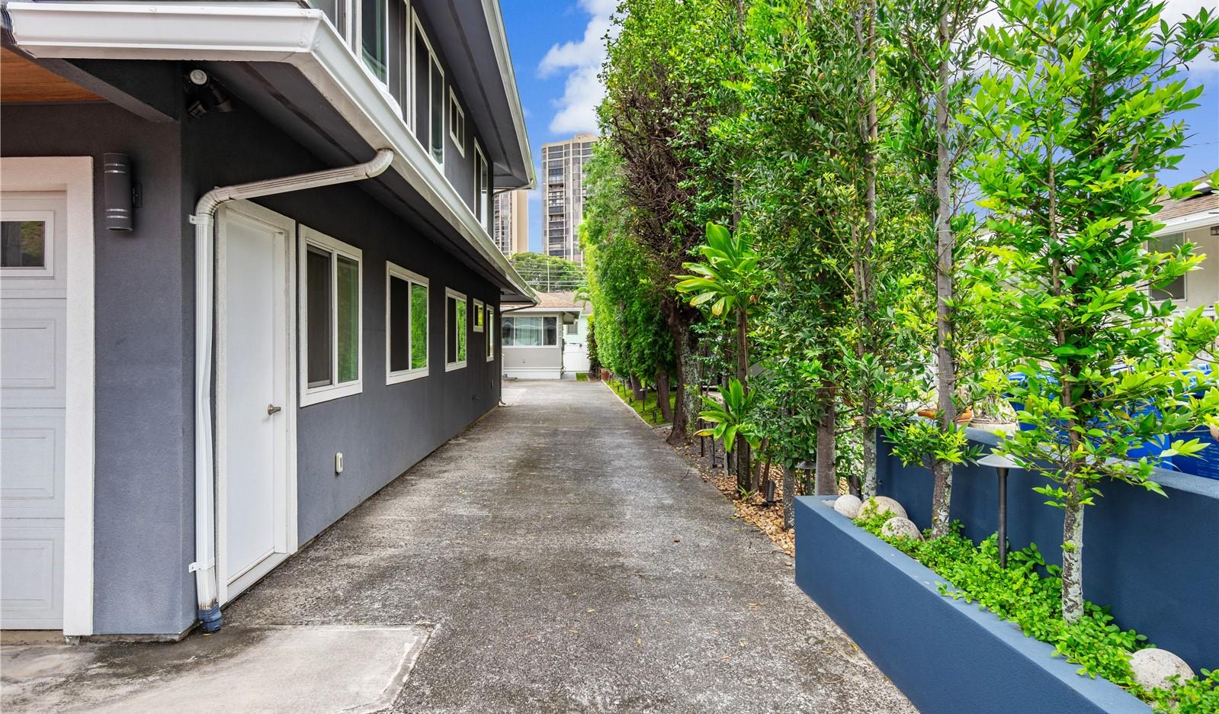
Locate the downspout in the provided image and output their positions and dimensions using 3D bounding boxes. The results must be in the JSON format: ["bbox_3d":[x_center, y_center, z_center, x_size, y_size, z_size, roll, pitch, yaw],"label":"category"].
[{"bbox_3d":[-1.555,0.163,3.515,0.980,2.400,0.130,0,1,-3],"label":"downspout"}]

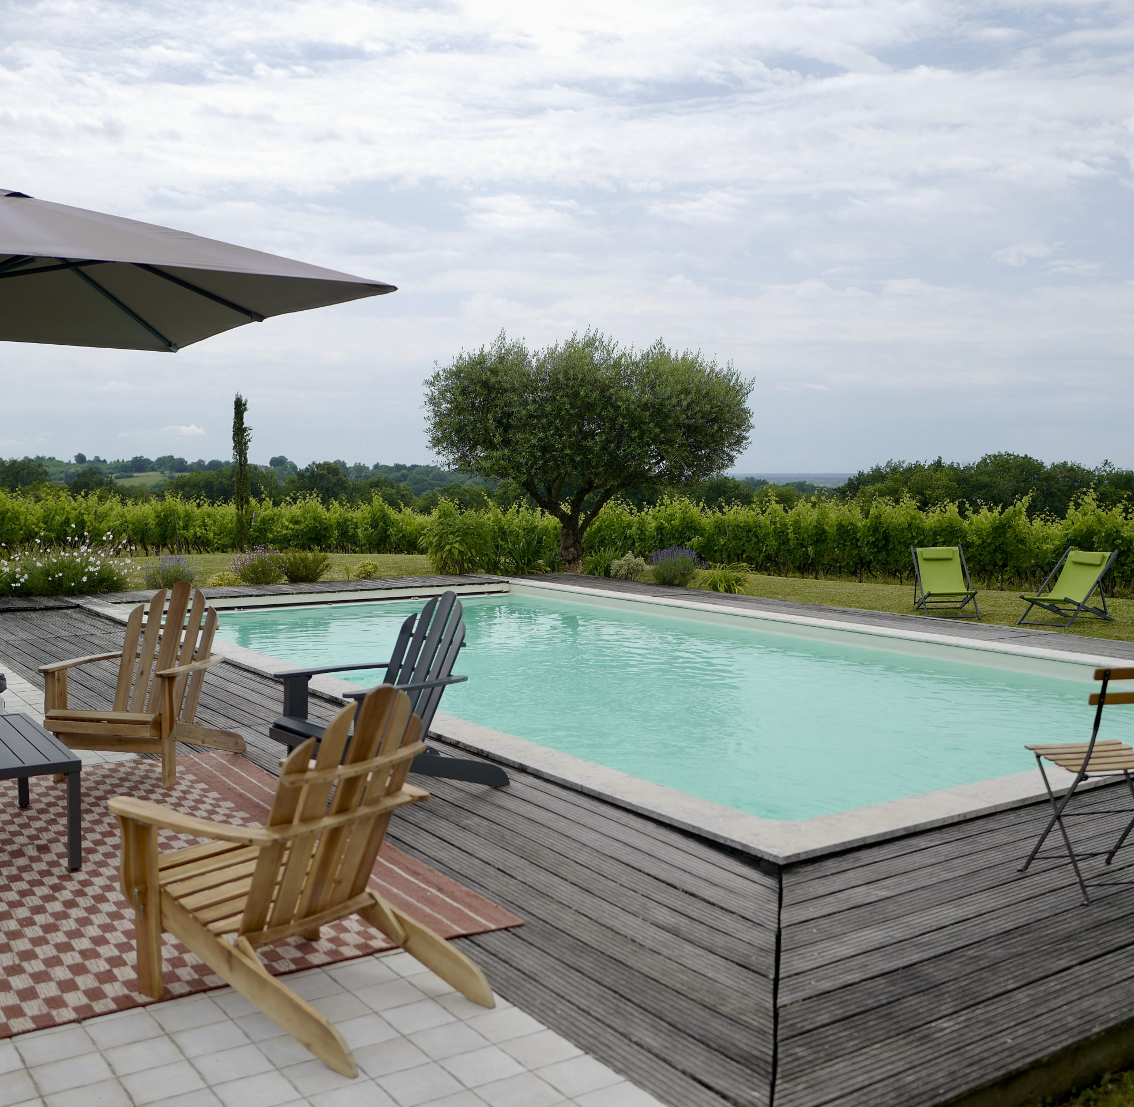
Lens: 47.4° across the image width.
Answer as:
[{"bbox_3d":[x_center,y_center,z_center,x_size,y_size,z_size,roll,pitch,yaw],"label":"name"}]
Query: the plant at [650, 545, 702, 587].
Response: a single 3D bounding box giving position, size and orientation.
[{"bbox_3d":[1.414,0.207,16.676,0.680,0.600,0.660,0,4,0],"label":"plant"}]

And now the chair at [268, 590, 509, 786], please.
[{"bbox_3d":[-0.784,0.648,5.962,0.920,0.920,0.710,-3,5,-41],"label":"chair"}]

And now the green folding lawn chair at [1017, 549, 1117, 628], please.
[{"bbox_3d":[5.479,0.376,14.117,1.100,0.755,0.570,-3,5,-42],"label":"green folding lawn chair"}]

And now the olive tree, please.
[{"bbox_3d":[0.392,-1.815,22.300,5.650,4.050,5.200,0,4,0],"label":"olive tree"}]

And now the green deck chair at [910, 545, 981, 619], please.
[{"bbox_3d":[4.165,0.285,14.363,0.585,0.790,0.920,0,4,-2],"label":"green deck chair"}]

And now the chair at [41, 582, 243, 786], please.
[{"bbox_3d":[-2.065,0.628,6.411,0.710,0.900,0.860,1,4,11],"label":"chair"}]

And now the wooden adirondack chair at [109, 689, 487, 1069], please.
[{"bbox_3d":[-0.726,0.801,3.653,0.930,0.920,0.710,3,5,38],"label":"wooden adirondack chair"}]

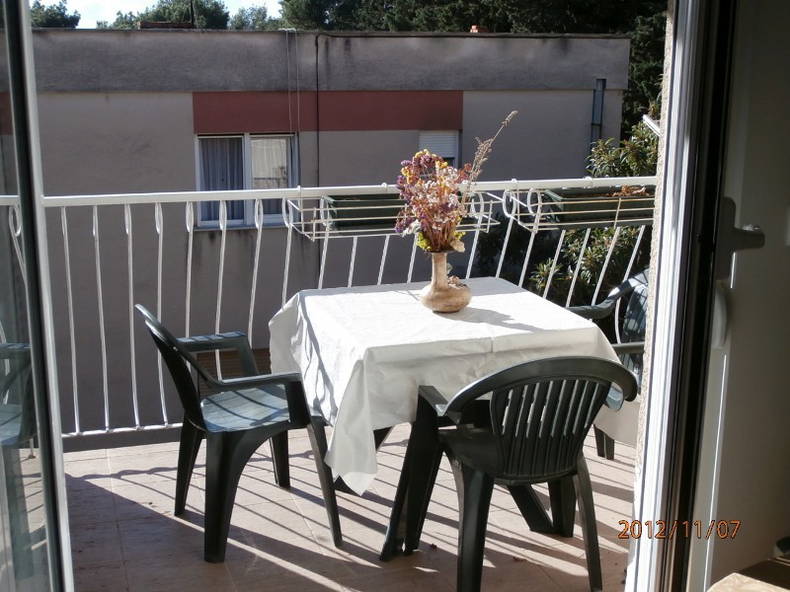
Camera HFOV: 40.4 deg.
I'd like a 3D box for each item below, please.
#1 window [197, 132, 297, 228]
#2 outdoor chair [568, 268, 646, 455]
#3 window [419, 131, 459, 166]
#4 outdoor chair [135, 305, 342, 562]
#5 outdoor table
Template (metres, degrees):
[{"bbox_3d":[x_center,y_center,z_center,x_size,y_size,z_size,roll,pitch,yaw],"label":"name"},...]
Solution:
[{"bbox_3d":[-1.899,-1.480,13.827,1.311,1.220,0.140,-4,14,-18],"label":"window"},{"bbox_3d":[0.780,0.293,3.935,0.575,0.800,0.560,-4,14,-18],"label":"outdoor chair"},{"bbox_3d":[0.596,-1.929,14.553,0.586,0.616,0.130,-4,14,-18],"label":"window"},{"bbox_3d":[-0.532,0.392,3.472,0.575,0.800,0.560,-6,15,-24],"label":"outdoor chair"},{"bbox_3d":[0.145,0.392,3.669,0.840,0.725,0.820,-4,14,-18],"label":"outdoor table"}]

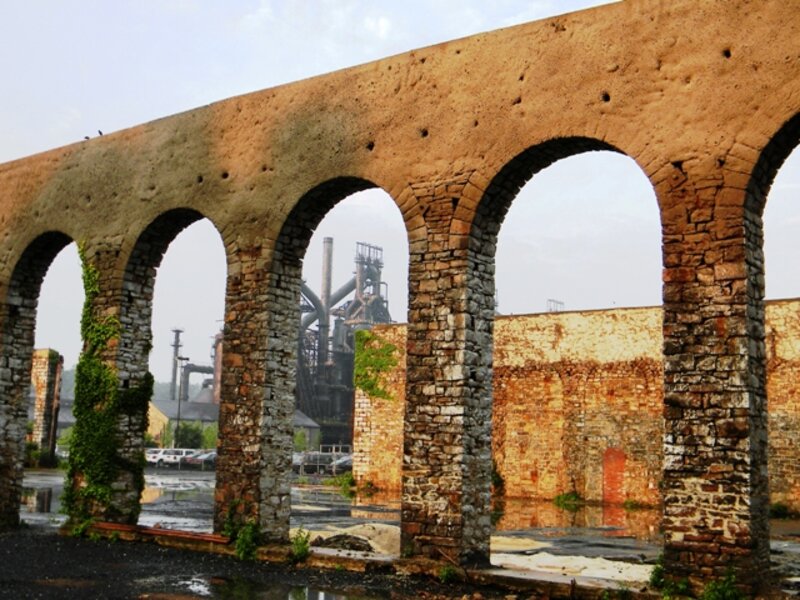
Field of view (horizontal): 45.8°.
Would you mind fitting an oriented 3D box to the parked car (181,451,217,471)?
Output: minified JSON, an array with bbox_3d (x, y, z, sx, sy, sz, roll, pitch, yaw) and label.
[{"bbox_3d":[-16.675,13.551,80.000,1.800,1.500,4.600,-5,-11,35],"label":"parked car"}]

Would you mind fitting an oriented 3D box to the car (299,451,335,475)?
[{"bbox_3d":[-6.419,13.160,76.500,1.900,1.750,4.700,-5,-11,35],"label":"car"}]

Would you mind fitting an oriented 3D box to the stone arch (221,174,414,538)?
[{"bbox_3d":[-1.309,1.049,16.201,4.050,6.142,0.787,-5,-11,35],"label":"stone arch"}]

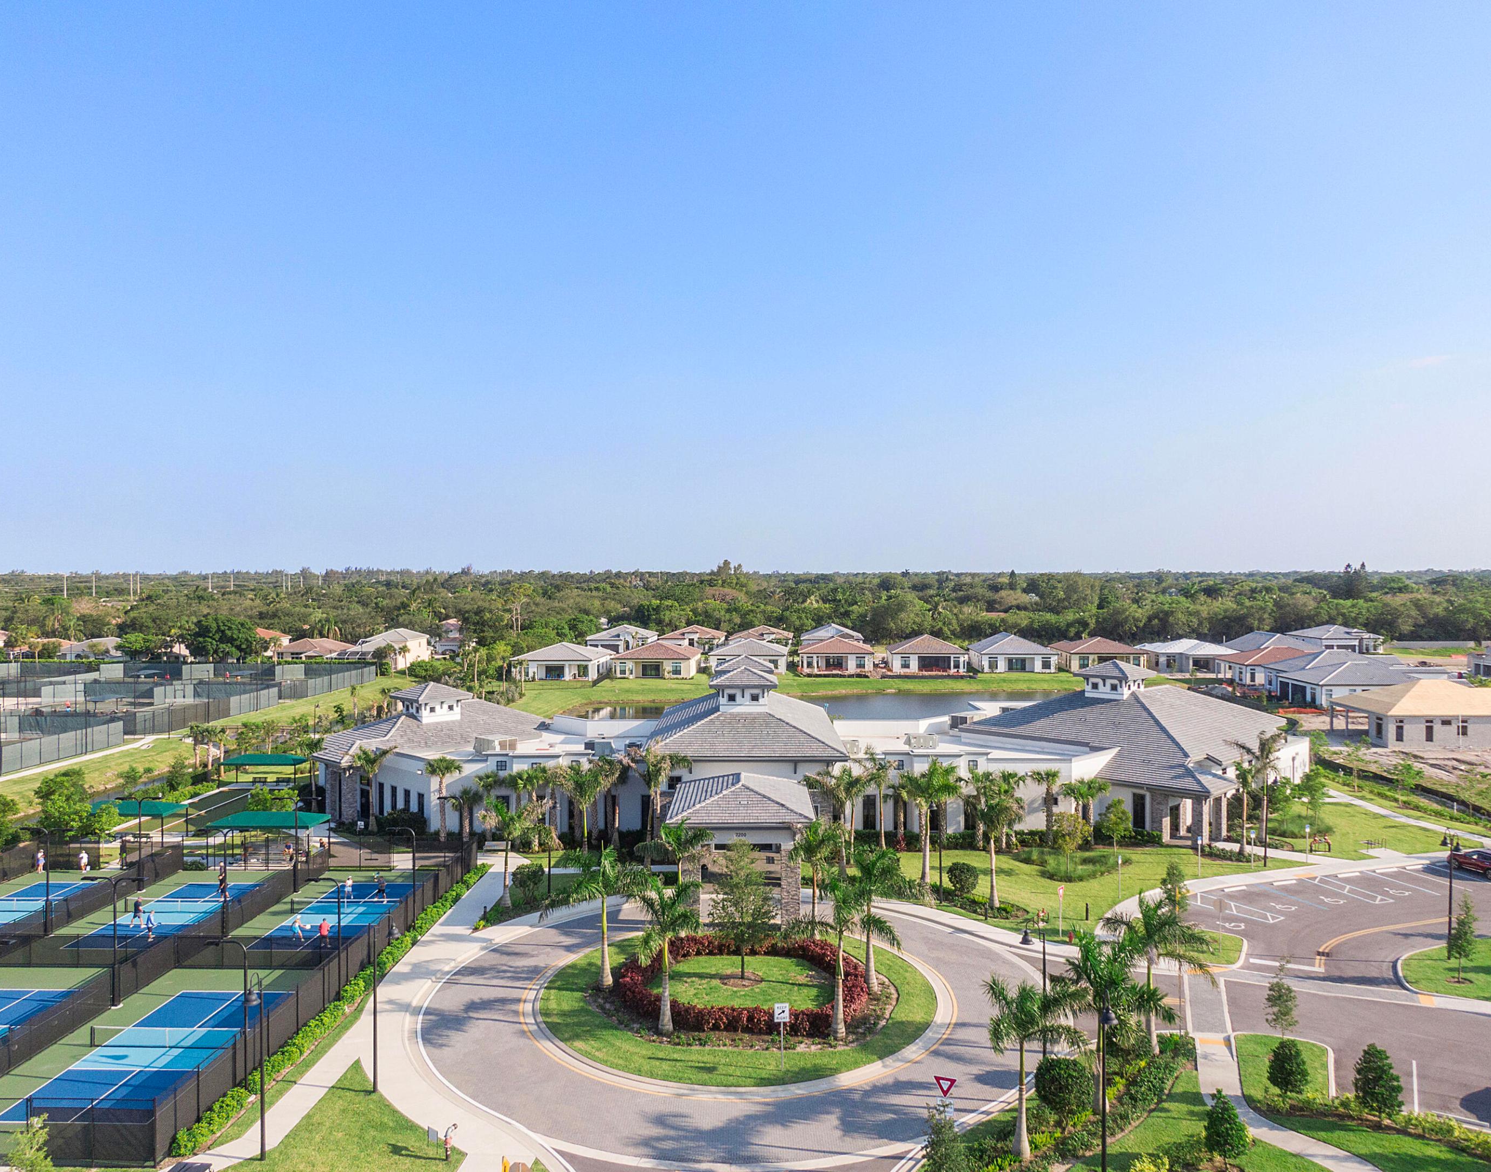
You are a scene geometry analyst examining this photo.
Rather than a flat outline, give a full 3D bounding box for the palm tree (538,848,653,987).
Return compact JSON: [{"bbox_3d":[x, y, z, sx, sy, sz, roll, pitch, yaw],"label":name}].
[{"bbox_3d":[-7.785,17.162,56.327,5.590,7.250,5.310,0,1,0],"label":"palm tree"}]

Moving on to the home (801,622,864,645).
[{"bbox_3d":[22.078,13.152,275.441,15.400,7.000,20.500,0,1,4],"label":"home"}]

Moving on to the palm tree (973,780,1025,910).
[{"bbox_3d":[16.245,16.602,69.401,3.290,7.990,3.120,0,1,0],"label":"palm tree"}]

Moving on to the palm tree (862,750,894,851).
[{"bbox_3d":[10.119,16.274,82.665,2.645,7.740,2.645,0,1,0],"label":"palm tree"}]

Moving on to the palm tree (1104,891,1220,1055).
[{"bbox_3d":[18.703,17.440,48.823,5.180,7.110,4.920,0,1,0],"label":"palm tree"}]

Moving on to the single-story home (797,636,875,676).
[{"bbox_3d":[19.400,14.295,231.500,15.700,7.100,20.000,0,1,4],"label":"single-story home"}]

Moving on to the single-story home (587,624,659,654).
[{"bbox_3d":[-30.538,13.282,275.173,14.300,6.800,22.000,0,1,5],"label":"single-story home"}]

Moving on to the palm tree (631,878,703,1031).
[{"bbox_3d":[-3.643,16.974,49.722,3.301,7.238,3.301,0,1,0],"label":"palm tree"}]

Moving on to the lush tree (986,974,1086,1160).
[{"bbox_3d":[10.694,17.752,40.067,3.800,6.740,3.610,0,1,0],"label":"lush tree"}]

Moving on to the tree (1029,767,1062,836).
[{"bbox_3d":[22.610,16.773,81.673,2.400,5.700,2.400,0,1,0],"label":"tree"}]

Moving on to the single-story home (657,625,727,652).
[{"bbox_3d":[-13.603,13.822,290.873,15.800,6.890,21.000,0,1,3],"label":"single-story home"}]

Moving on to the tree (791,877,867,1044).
[{"bbox_3d":[3.777,16.903,49.187,3.594,7.382,3.594,0,1,0],"label":"tree"}]

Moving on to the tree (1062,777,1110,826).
[{"bbox_3d":[26.744,17.626,85.159,3.840,5.280,2.900,0,1,0],"label":"tree"}]

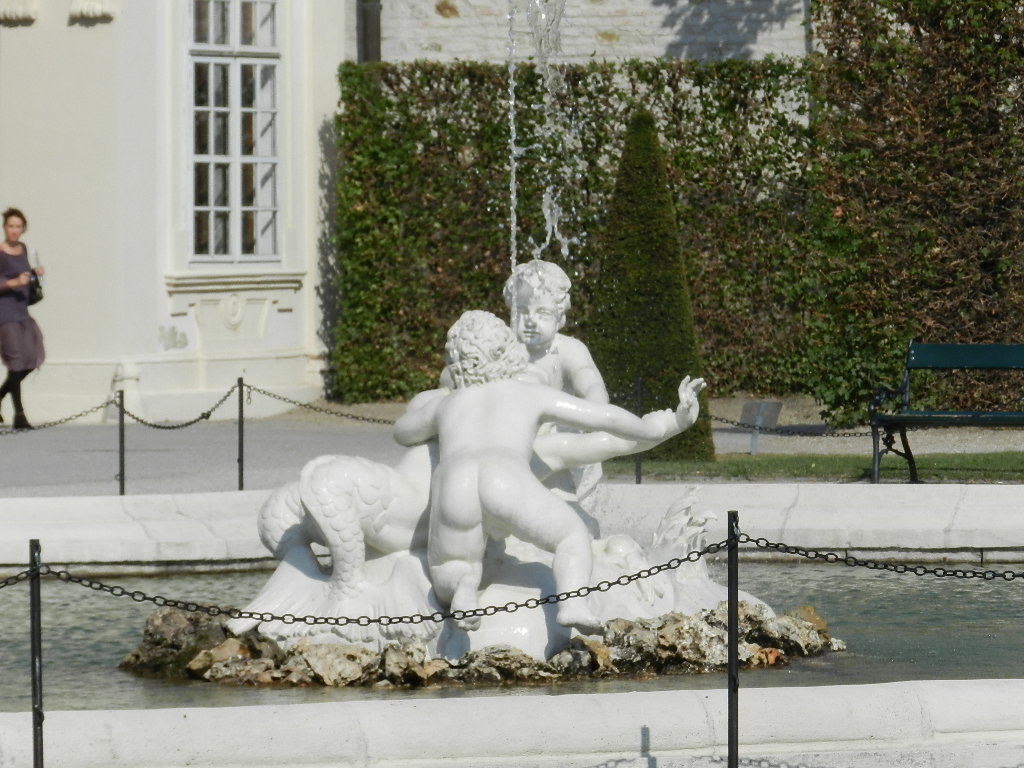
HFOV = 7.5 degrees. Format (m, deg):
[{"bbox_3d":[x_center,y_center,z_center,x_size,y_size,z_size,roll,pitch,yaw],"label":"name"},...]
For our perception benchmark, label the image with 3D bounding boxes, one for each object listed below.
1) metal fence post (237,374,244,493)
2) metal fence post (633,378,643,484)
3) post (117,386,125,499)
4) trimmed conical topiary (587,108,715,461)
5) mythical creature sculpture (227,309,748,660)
[{"bbox_3d":[-1.464,0.333,42.000,0.028,0.730,0.028,0,1,0],"label":"metal fence post"},{"bbox_3d":[0.680,0.330,41.800,0.028,0.730,0.028,0,1,0],"label":"metal fence post"},{"bbox_3d":[-2.018,0.384,40.200,0.028,0.700,0.028,0,1,0],"label":"post"},{"bbox_3d":[0.867,-0.643,50.500,0.900,2.291,0.900,0,1,0],"label":"trimmed conical topiary"},{"bbox_3d":[-0.081,0.357,30.700,2.071,1.446,1.350,0,1,0],"label":"mythical creature sculpture"}]

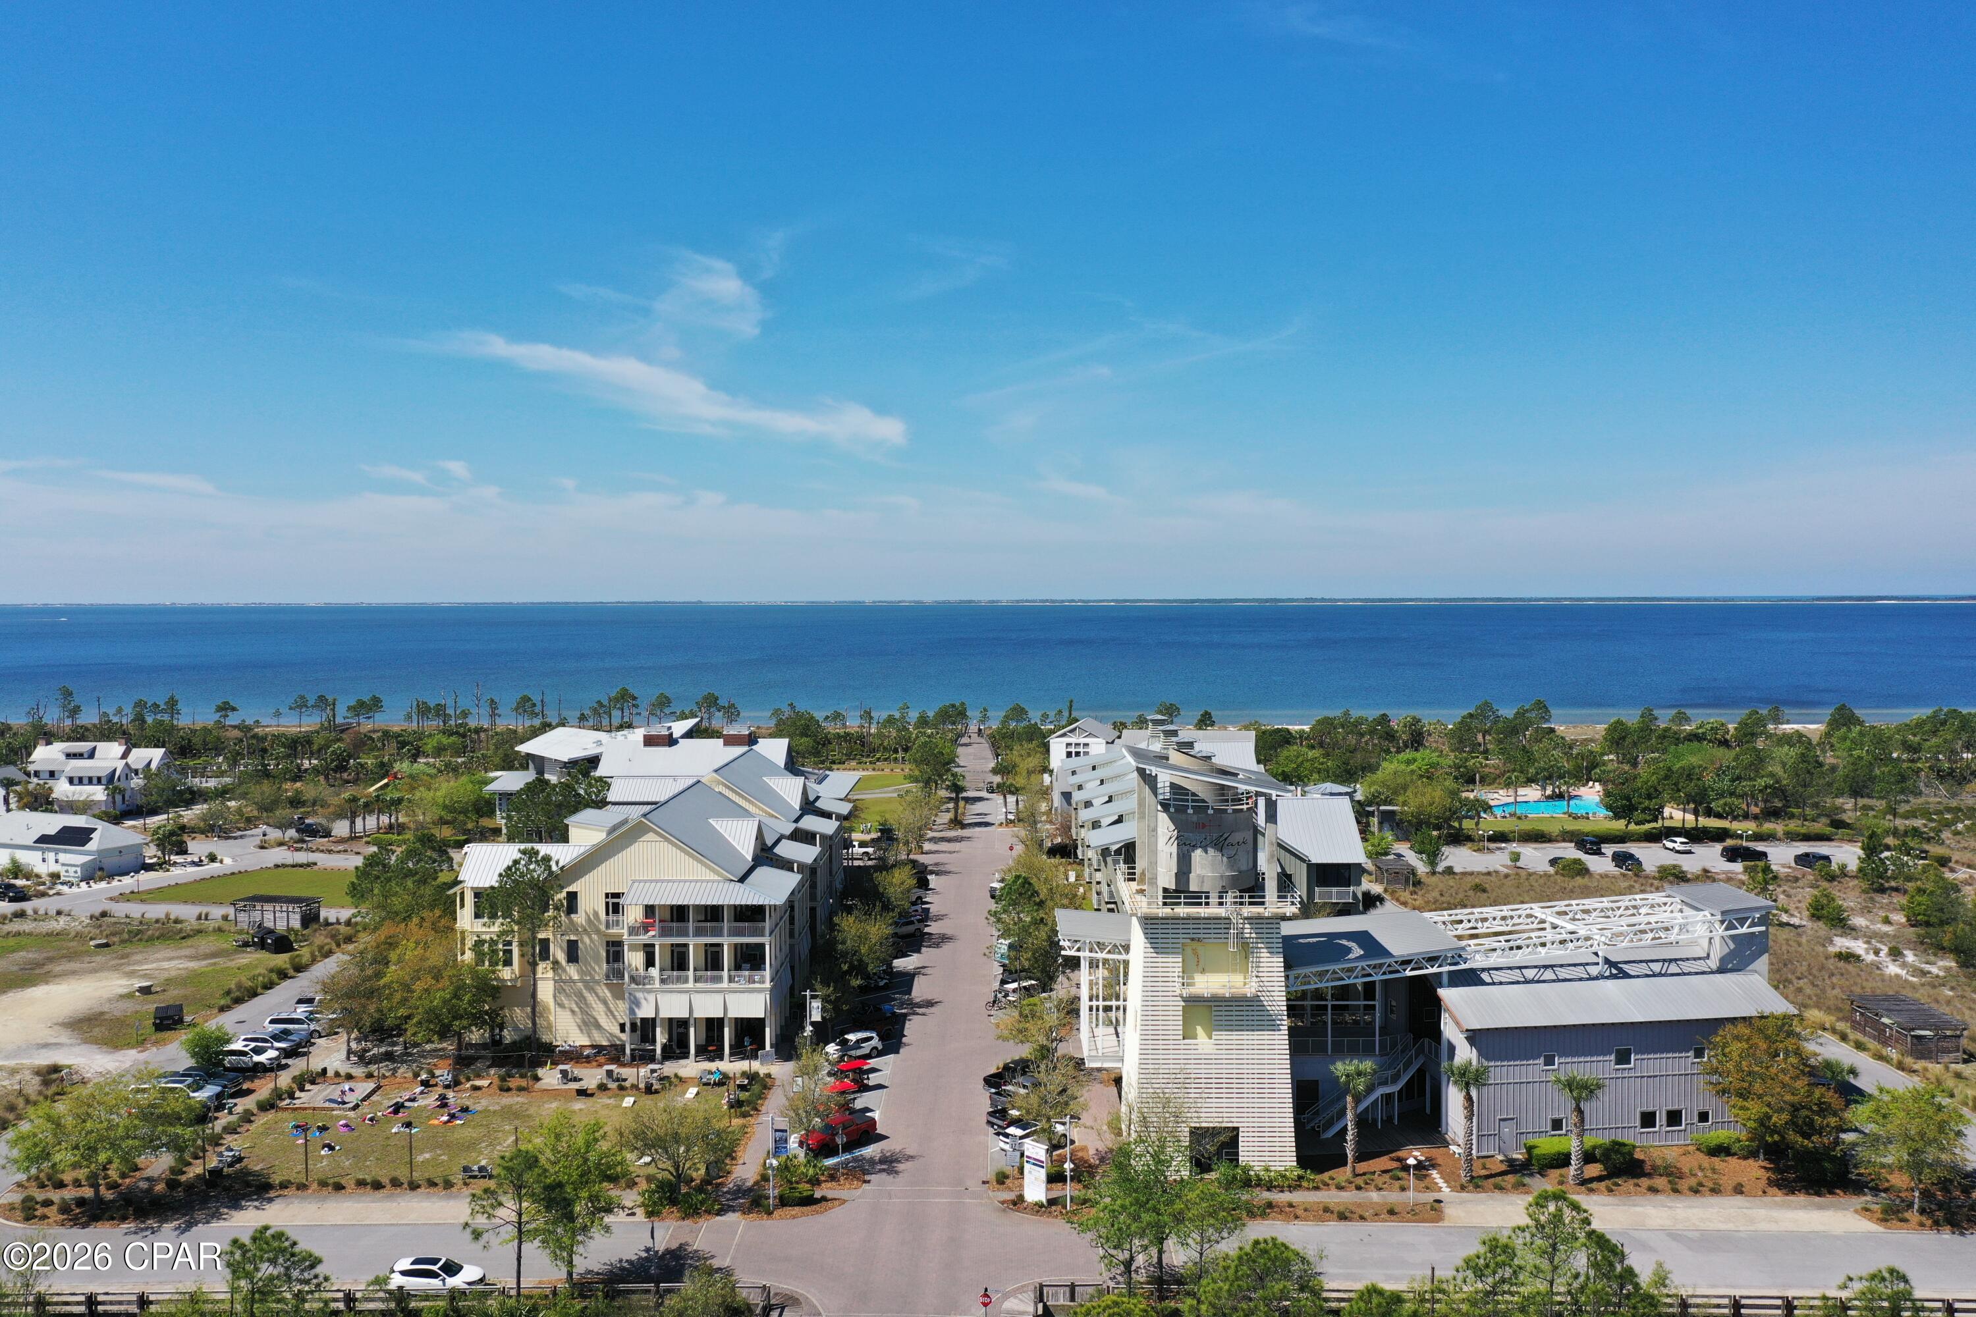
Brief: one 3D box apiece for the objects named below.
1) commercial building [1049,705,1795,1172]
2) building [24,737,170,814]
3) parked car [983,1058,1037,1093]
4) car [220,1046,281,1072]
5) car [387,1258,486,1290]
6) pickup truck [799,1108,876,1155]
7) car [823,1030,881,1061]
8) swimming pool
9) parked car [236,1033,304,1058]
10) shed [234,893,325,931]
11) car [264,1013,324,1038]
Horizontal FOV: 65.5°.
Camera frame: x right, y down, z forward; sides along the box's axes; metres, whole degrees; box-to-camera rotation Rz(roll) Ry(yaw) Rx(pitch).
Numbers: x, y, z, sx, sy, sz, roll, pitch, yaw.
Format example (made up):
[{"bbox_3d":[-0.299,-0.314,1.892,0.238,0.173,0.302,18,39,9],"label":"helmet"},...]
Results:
[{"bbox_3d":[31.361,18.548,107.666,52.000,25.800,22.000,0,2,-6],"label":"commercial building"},{"bbox_3d":[-150.528,19.353,257.783,18.500,10.800,21.500,0,2,1],"label":"building"},{"bbox_3d":[2.418,30.547,112.218,5.800,1.920,2.000,-2,3,-42],"label":"parked car"},{"bbox_3d":[-54.300,29.230,112.540,4.700,1.720,1.900,0,2,2],"label":"car"},{"bbox_3d":[-27.200,30.590,75.990,4.600,1.660,1.870,0,2,1],"label":"car"},{"bbox_3d":[-9.800,31.110,100.829,5.400,1.820,1.900,-2,3,-41],"label":"pickup truck"},{"bbox_3d":[-9.990,28.940,114.310,4.600,1.690,1.860,-2,3,-41],"label":"car"},{"bbox_3d":[94.616,25.563,259.753,23.000,1.200,20.000,0,2,5],"label":"swimming pool"},{"bbox_3d":[-56.863,30.542,121.715,4.750,1.700,1.870,0,2,4],"label":"parked car"},{"bbox_3d":[-74.800,26.850,162.000,8.300,2.750,4.100,0,2,10],"label":"shed"},{"bbox_3d":[-56.934,30.297,127.209,5.150,1.750,1.970,0,2,1],"label":"car"}]

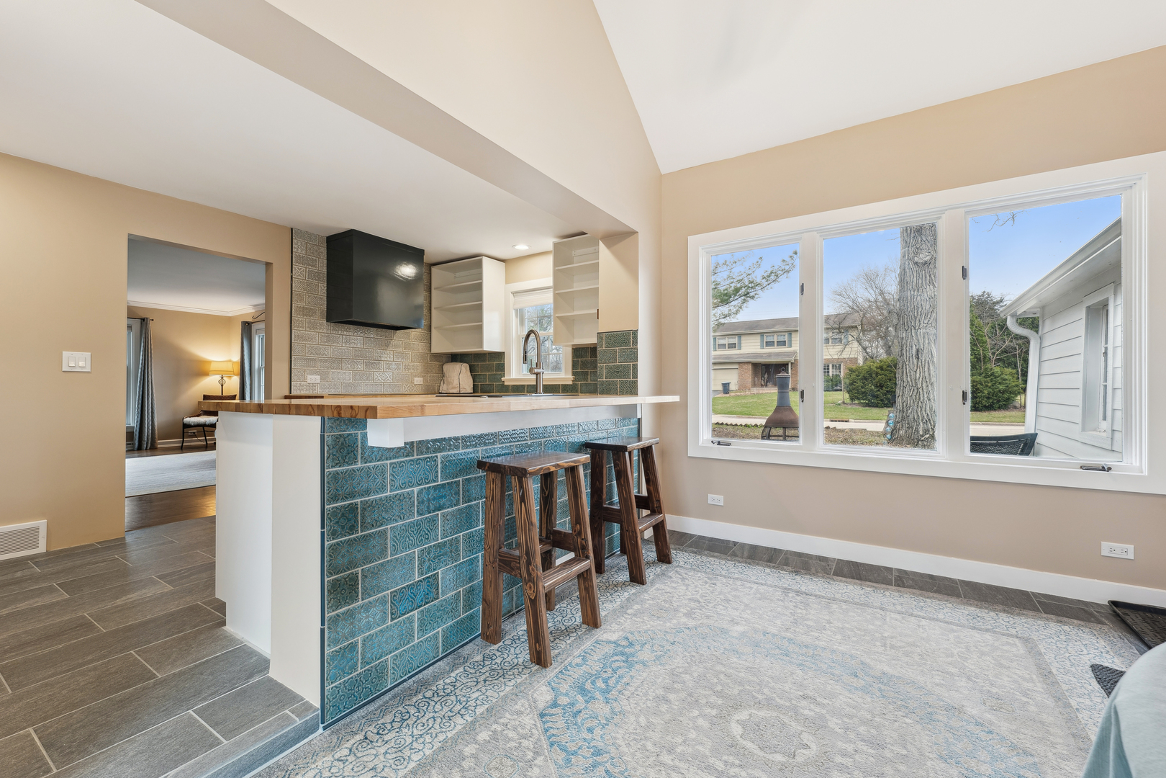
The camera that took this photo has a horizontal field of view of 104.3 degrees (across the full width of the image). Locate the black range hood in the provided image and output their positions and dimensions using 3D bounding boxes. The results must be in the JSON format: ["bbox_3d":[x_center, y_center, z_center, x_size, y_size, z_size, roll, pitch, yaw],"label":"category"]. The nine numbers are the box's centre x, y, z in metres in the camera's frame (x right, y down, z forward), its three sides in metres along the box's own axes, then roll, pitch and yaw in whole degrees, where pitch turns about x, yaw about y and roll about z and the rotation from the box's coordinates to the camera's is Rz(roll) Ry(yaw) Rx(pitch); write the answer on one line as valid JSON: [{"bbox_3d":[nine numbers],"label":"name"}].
[{"bbox_3d":[-2.046,-1.036,4.521,0.445,0.812,0.768,0,0,34],"label":"black range hood"}]

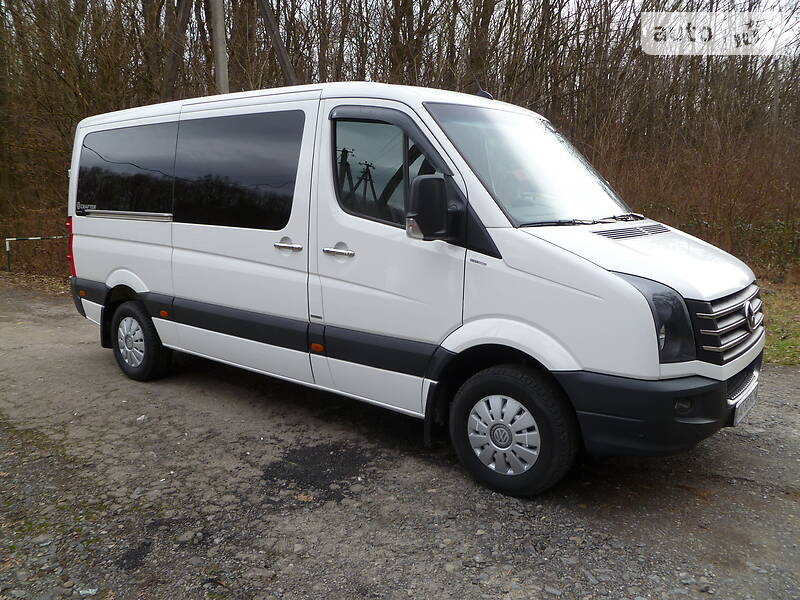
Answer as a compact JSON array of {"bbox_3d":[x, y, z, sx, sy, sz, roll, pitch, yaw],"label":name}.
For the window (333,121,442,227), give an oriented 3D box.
[{"bbox_3d":[-0.087,-0.727,3.783,0.780,0.660,0.070,8,3,37],"label":"window"}]

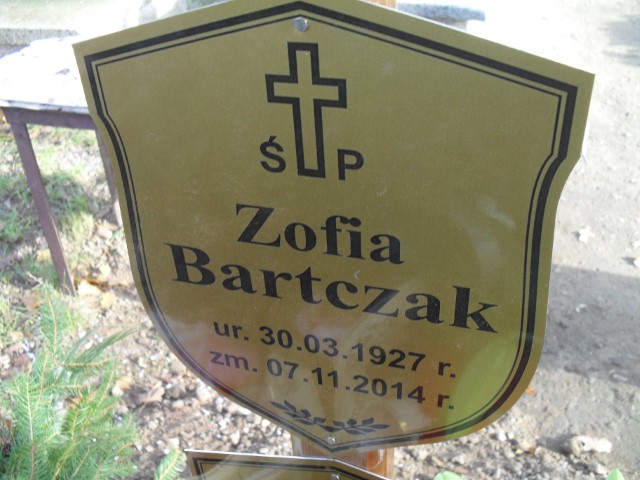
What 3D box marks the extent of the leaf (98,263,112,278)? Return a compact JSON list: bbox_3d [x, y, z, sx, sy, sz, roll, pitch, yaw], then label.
[{"bbox_3d":[-0.587,0.084,1.768,0.031,0.022,0.057,-4,34,0],"label":"leaf"}]

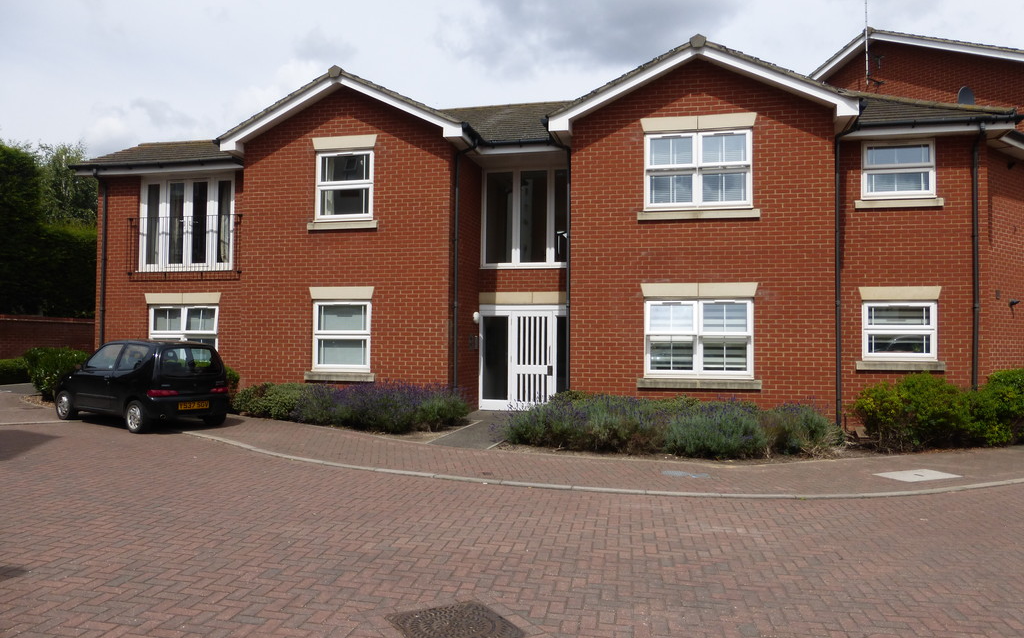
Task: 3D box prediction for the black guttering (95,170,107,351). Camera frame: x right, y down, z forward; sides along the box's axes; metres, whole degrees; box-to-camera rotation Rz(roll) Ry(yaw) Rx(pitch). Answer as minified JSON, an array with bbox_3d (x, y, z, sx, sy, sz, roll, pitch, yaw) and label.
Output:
[{"bbox_3d":[-8.848,-0.730,15.879,0.120,4.970,0.400,0,-2,13],"label":"black guttering"}]

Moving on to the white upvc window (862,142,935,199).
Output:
[{"bbox_3d":[6.684,-2.574,12.790,1.169,1.019,0.100,0,-2,13],"label":"white upvc window"}]

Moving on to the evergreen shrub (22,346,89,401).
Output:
[{"bbox_3d":[-10.303,1.238,16.800,1.450,1.280,1.350,0,-2,13],"label":"evergreen shrub"}]

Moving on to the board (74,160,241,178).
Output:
[{"bbox_3d":[-7.324,-3.204,15.607,4.385,0.230,0.080,0,-2,13],"label":"board"}]

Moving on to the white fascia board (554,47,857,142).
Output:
[{"bbox_3d":[3.023,-3.779,12.073,4.862,1.260,0.200,0,-2,13],"label":"white fascia board"}]

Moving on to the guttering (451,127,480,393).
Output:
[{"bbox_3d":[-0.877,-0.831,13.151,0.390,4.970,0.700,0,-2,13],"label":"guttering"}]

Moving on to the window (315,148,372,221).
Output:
[{"bbox_3d":[-3.099,-2.461,13.672,1.145,1.271,0.100,0,-2,13],"label":"window"}]

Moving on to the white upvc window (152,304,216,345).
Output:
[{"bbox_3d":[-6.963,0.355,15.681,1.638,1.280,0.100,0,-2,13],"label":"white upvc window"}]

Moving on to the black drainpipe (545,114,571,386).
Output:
[{"bbox_3d":[0.787,-0.852,12.599,0.420,5.000,0.550,0,-2,13],"label":"black drainpipe"}]

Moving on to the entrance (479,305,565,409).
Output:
[{"bbox_3d":[0.294,0.779,14.741,2.000,2.105,0.100,0,-2,13],"label":"entrance"}]

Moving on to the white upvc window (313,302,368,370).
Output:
[{"bbox_3d":[-3.120,0.315,13.623,1.162,1.298,0.100,0,-2,13],"label":"white upvc window"}]

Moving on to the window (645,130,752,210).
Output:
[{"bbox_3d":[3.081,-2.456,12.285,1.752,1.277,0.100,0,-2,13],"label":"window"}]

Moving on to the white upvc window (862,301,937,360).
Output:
[{"bbox_3d":[6.651,0.210,12.695,1.168,1.011,0.100,0,-2,13],"label":"white upvc window"}]

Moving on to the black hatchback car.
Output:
[{"bbox_3d":[-6.390,1.066,12.627,3.330,1.430,1.510,1,-1,34],"label":"black hatchback car"}]

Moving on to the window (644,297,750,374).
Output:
[{"bbox_3d":[3.077,0.330,12.218,1.746,1.300,0.100,0,-2,13],"label":"window"}]

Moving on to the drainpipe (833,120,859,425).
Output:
[{"bbox_3d":[5.333,-0.777,11.809,0.340,4.974,0.090,0,-2,13],"label":"drainpipe"}]

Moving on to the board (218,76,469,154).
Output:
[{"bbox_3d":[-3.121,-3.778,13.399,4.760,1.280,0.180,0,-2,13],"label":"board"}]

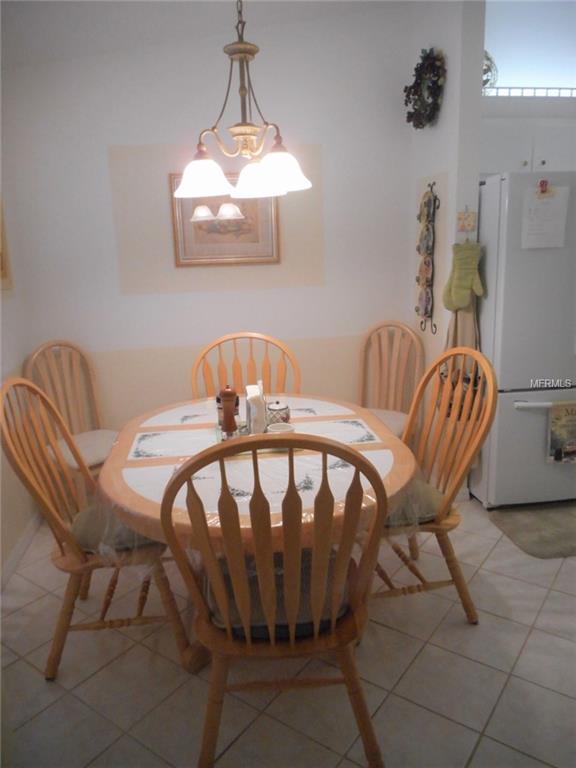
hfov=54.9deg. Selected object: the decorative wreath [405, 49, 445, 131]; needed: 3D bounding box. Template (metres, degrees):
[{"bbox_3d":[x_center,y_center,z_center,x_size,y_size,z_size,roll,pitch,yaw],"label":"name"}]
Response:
[{"bbox_3d":[0.741,-1.608,3.020,0.110,0.400,0.390,-4,13,-8],"label":"decorative wreath"}]

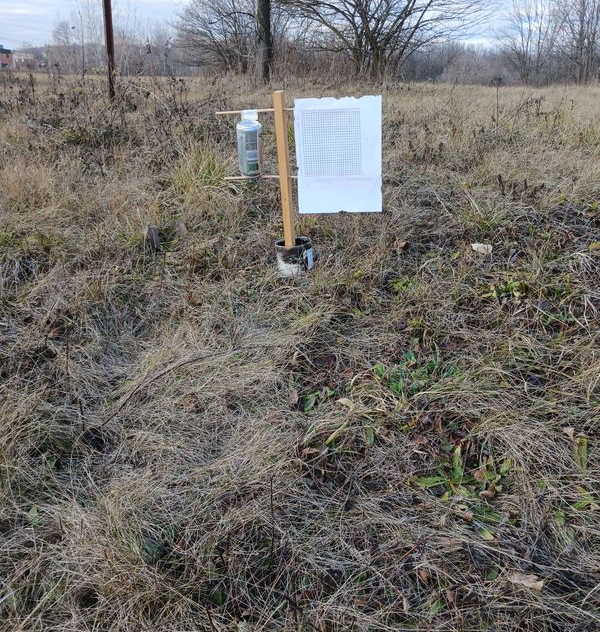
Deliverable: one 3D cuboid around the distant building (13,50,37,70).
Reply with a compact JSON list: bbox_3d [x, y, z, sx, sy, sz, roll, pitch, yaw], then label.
[{"bbox_3d":[-88.301,-82.349,201.655,8.500,6.200,8.000,-6,22,-16],"label":"distant building"}]

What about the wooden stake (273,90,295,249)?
[{"bbox_3d":[-0.038,-0.353,1.617,0.021,0.440,0.021,3,21,17],"label":"wooden stake"}]

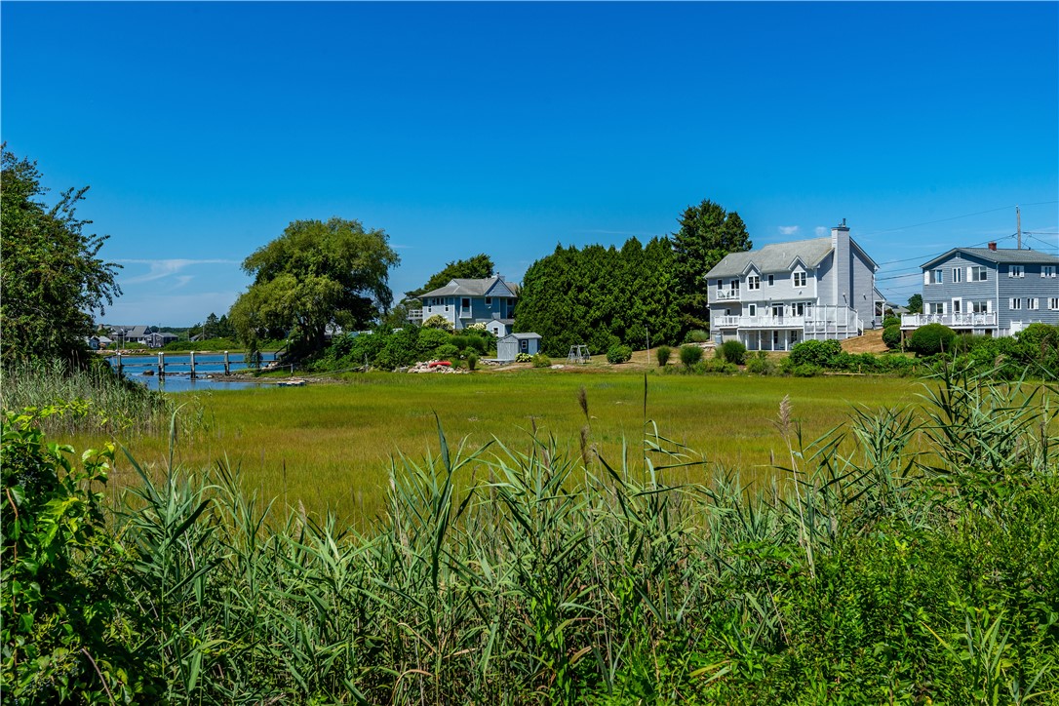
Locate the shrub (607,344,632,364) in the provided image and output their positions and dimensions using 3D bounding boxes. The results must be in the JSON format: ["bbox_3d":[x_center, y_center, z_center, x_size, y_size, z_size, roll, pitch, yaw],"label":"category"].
[{"bbox_3d":[8.411,0.045,96.000,2.350,1.850,2.300,0,1,0],"label":"shrub"}]

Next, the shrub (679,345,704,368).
[{"bbox_3d":[13.637,0.288,87.000,1.978,1.813,1.900,0,1,9],"label":"shrub"}]

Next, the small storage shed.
[{"bbox_3d":[-0.909,-0.622,101.000,2.700,2.750,3.100,0,1,43],"label":"small storage shed"}]

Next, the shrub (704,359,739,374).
[{"bbox_3d":[15.152,1.112,81.000,2.750,1.250,2.200,0,1,0],"label":"shrub"}]

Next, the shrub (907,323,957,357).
[{"bbox_3d":[30.475,-0.997,78.000,3.700,2.700,3.500,0,1,0],"label":"shrub"}]

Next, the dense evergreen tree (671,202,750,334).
[{"bbox_3d":[20.844,-9.220,118.000,9.200,16.800,9.200,0,1,0],"label":"dense evergreen tree"}]

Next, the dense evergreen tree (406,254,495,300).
[{"bbox_3d":[-10.522,-8.104,138.000,12.025,10.326,9.500,-1,1,-4],"label":"dense evergreen tree"}]

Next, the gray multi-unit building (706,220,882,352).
[{"bbox_3d":[26.225,-6.585,106.675,9.600,12.450,17.600,-1,1,-28],"label":"gray multi-unit building"}]

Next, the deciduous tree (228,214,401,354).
[{"bbox_3d":[-22.658,-6.905,108.000,17.800,14.800,16.500,0,1,0],"label":"deciduous tree"}]

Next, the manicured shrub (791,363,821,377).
[{"bbox_3d":[19.870,1.227,74.000,2.243,0.981,1.700,0,1,15],"label":"manicured shrub"}]

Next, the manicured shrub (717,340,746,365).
[{"bbox_3d":[16.983,-0.041,86.000,2.400,2.150,2.300,0,1,0],"label":"manicured shrub"}]

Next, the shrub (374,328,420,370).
[{"bbox_3d":[-12.064,-0.401,94.000,4.100,3.750,3.800,0,1,0],"label":"shrub"}]

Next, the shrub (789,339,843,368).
[{"bbox_3d":[22.795,0.078,82.000,4.349,2.252,3.400,0,1,16],"label":"shrub"}]

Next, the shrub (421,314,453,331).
[{"bbox_3d":[-10.025,-3.236,112.000,3.395,1.909,2.800,-1,1,-5],"label":"shrub"}]

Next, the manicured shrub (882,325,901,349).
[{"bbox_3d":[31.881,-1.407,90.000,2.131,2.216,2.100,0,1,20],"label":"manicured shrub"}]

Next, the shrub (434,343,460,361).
[{"bbox_3d":[-7.843,-0.046,98.000,2.599,1.671,2.200,-1,1,-5],"label":"shrub"}]

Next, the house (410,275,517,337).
[{"bbox_3d":[-7.048,-5.157,121.000,10.500,7.400,10.000,0,1,-29],"label":"house"}]

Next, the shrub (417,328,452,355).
[{"bbox_3d":[-9.327,-1.100,101.000,3.252,2.679,2.900,-1,1,-5],"label":"shrub"}]

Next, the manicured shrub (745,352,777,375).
[{"bbox_3d":[18.446,0.815,82.000,2.500,1.900,2.300,0,1,0],"label":"manicured shrub"}]

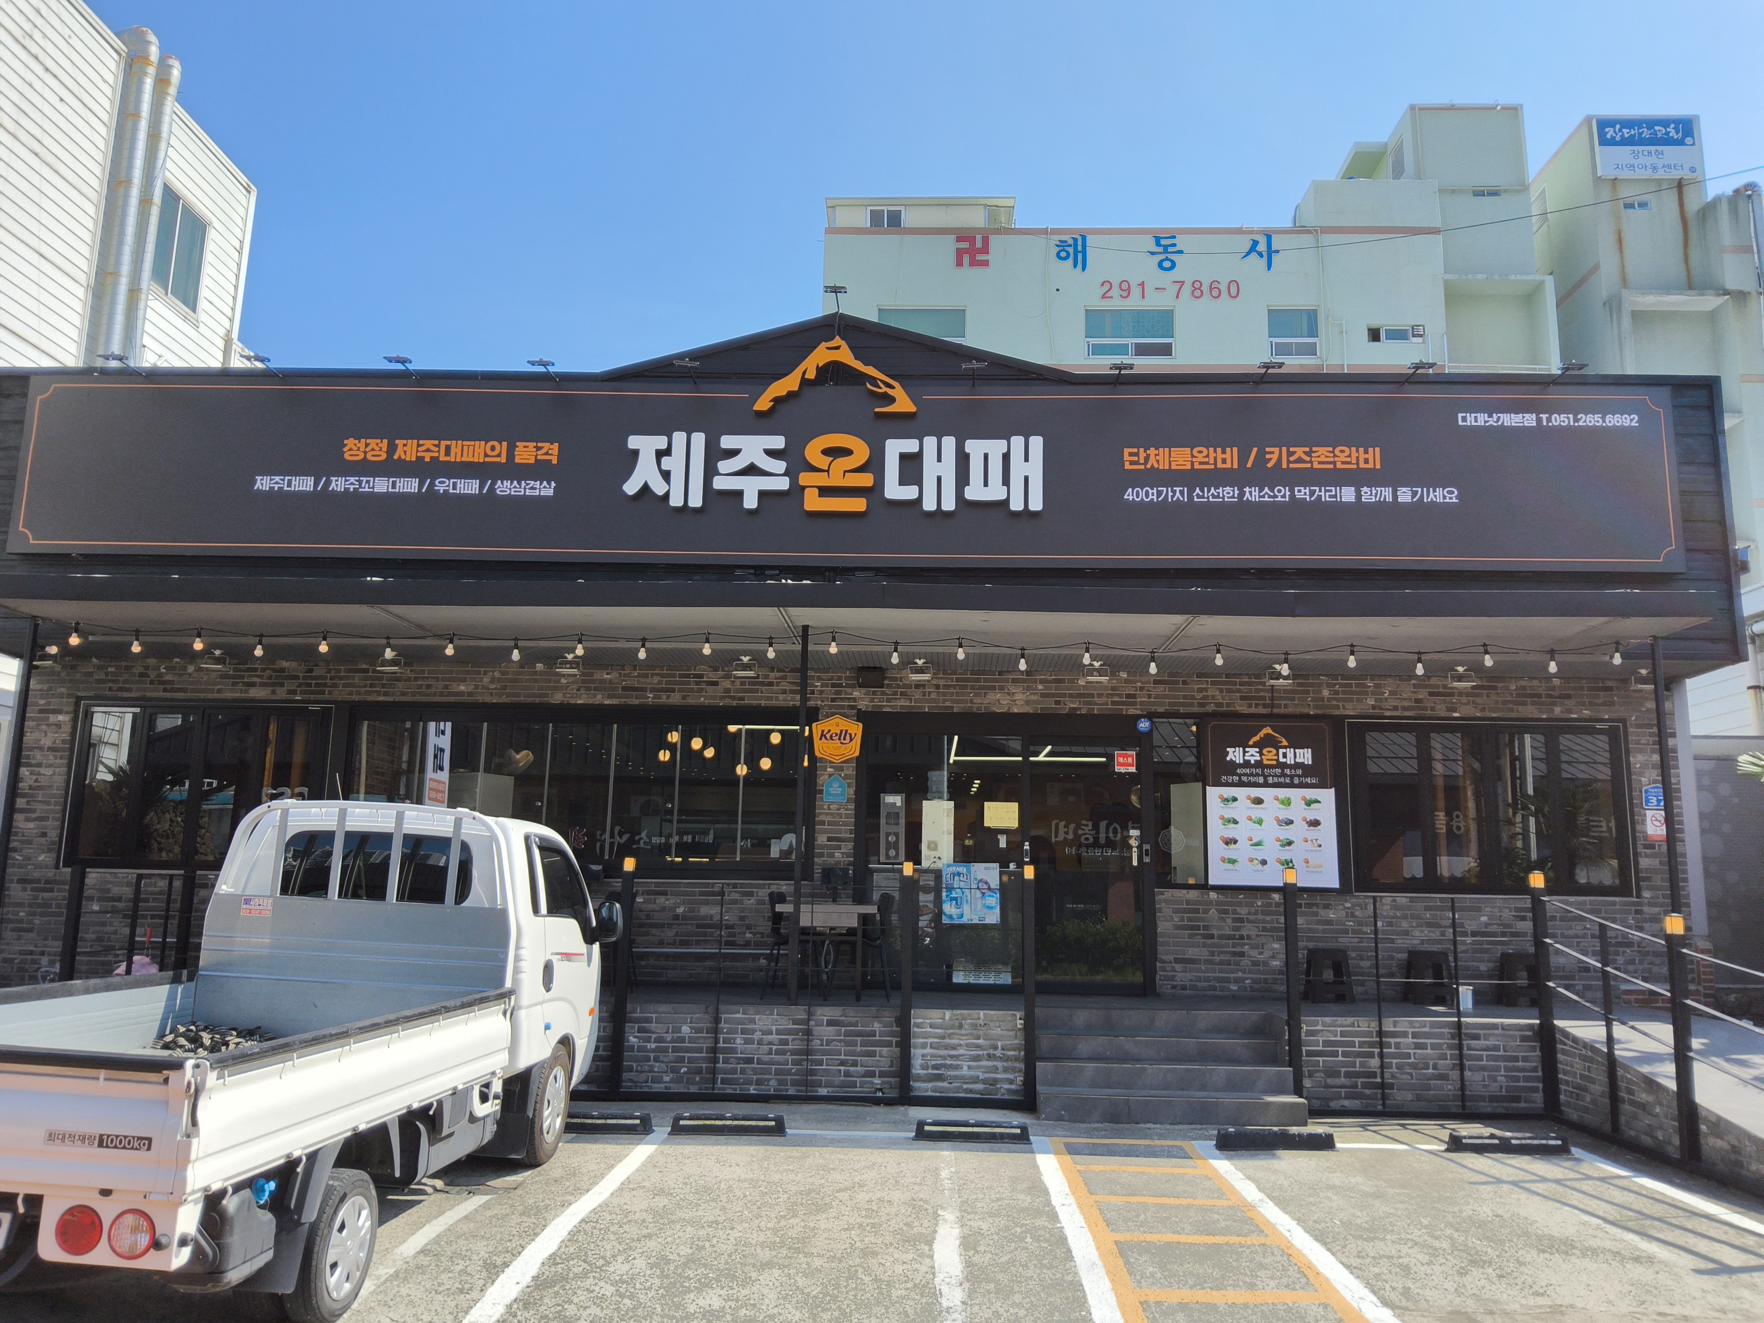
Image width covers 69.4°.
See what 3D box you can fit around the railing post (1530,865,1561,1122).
[{"bbox_3d":[4.738,2.354,9.100,0.085,1.694,0.085,1,-9,1],"label":"railing post"}]

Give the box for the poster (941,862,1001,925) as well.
[{"bbox_3d":[0.766,1.986,10.894,0.486,0.502,0.015,1,-10,1],"label":"poster"}]

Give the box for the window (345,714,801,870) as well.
[{"bbox_3d":[-2.683,1.134,11.165,4.104,1.420,0.120,1,-9,1],"label":"window"}]

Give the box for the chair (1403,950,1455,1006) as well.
[{"bbox_3d":[4.529,2.620,10.602,0.343,0.439,0.303,1,-10,1],"label":"chair"}]

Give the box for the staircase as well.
[{"bbox_3d":[2.011,2.900,9.159,1.828,0.707,0.808,1,-10,1],"label":"staircase"}]

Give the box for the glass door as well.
[{"bbox_3d":[1.751,1.750,10.948,1.030,2.151,0.061,1,-10,1],"label":"glass door"}]

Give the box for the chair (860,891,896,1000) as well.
[{"bbox_3d":[-0.161,2.253,10.079,0.515,0.808,0.485,1,-10,1],"label":"chair"}]

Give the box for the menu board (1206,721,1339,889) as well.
[{"bbox_3d":[3.345,1.217,10.942,1.091,1.415,0.051,1,-10,1],"label":"menu board"}]

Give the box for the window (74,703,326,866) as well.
[{"bbox_3d":[-6.000,1.103,11.248,2.335,1.462,0.120,1,-9,1],"label":"window"}]

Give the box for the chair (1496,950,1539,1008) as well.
[{"bbox_3d":[5.189,2.584,10.372,0.350,0.415,0.330,1,-9,1],"label":"chair"}]

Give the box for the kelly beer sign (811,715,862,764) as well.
[{"bbox_3d":[-0.397,0.679,11.123,0.444,0.435,0.061,1,-10,1],"label":"kelly beer sign"}]

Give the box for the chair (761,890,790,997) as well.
[{"bbox_3d":[-0.671,2.246,10.091,0.505,0.808,0.485,1,-10,1],"label":"chair"}]

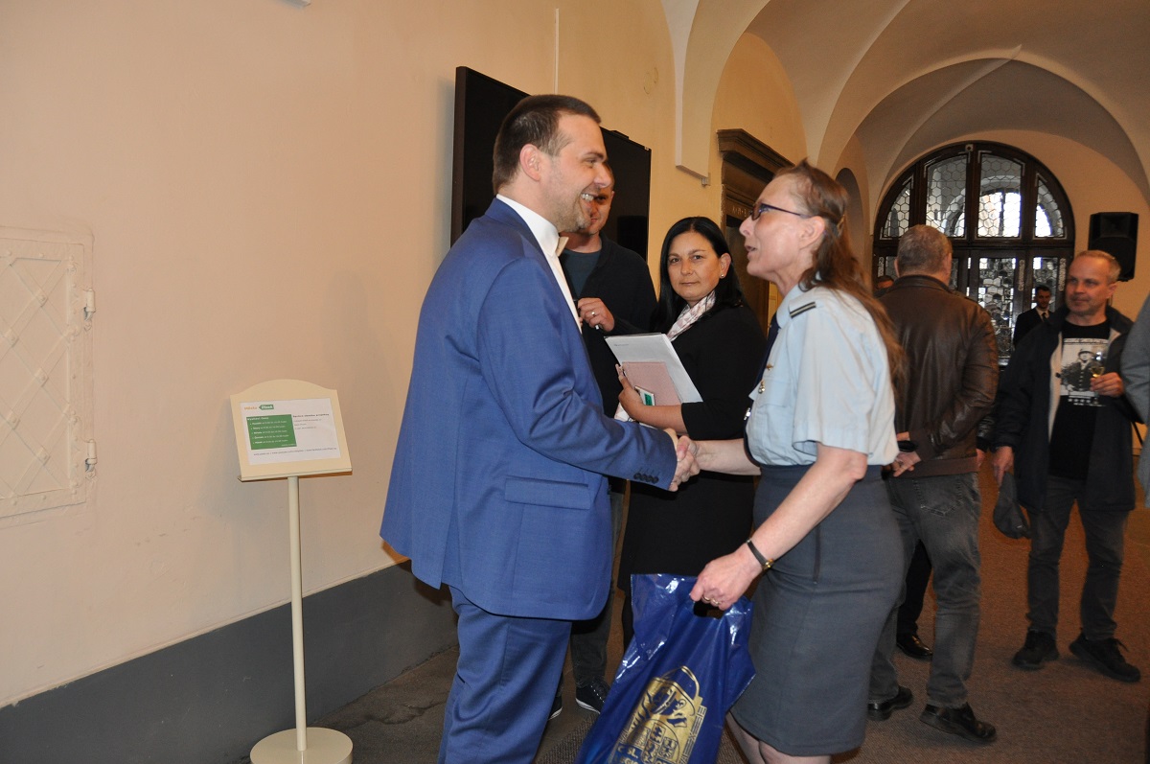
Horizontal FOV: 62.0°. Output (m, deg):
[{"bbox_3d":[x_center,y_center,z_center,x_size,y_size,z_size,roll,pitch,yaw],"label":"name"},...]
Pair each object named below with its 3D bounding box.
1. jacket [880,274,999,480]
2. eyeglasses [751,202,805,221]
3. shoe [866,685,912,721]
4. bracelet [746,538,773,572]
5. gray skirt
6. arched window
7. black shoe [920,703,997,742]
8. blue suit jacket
[{"bbox_3d":[1.208,-0.030,3.320,0.520,0.670,0.330,3,5,36],"label":"jacket"},{"bbox_3d":[0.423,-0.323,1.928,0.138,0.042,0.137,17,4,1],"label":"eyeglasses"},{"bbox_3d":[1.160,1.153,3.500,0.285,0.105,0.105,-3,5,-42],"label":"shoe"},{"bbox_3d":[0.337,0.316,1.745,0.020,0.062,0.055,-41,-18,-9],"label":"bracelet"},{"bbox_3d":[0.501,0.448,1.980,0.320,0.580,0.380,1,4,10],"label":"gray skirt"},{"bbox_3d":[5.129,-1.675,12.300,2.480,2.800,0.200,2,4,14],"label":"arched window"},{"bbox_3d":[1.340,1.161,3.330,0.285,0.110,0.105,4,5,42],"label":"black shoe"},{"bbox_3d":[-0.094,0.046,1.900,0.570,0.790,0.530,0,4,-10],"label":"blue suit jacket"}]

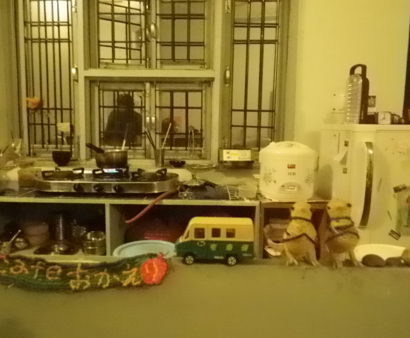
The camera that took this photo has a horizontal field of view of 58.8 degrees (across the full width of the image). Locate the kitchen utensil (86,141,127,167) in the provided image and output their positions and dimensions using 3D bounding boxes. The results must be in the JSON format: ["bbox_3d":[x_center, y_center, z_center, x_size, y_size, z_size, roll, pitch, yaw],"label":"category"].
[{"bbox_3d":[-0.478,-0.060,1.740,0.157,0.118,0.292,3,7,15],"label":"kitchen utensil"}]

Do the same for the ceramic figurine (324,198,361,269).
[{"bbox_3d":[0.379,0.172,1.001,0.092,0.178,0.080,3,7,15],"label":"ceramic figurine"}]

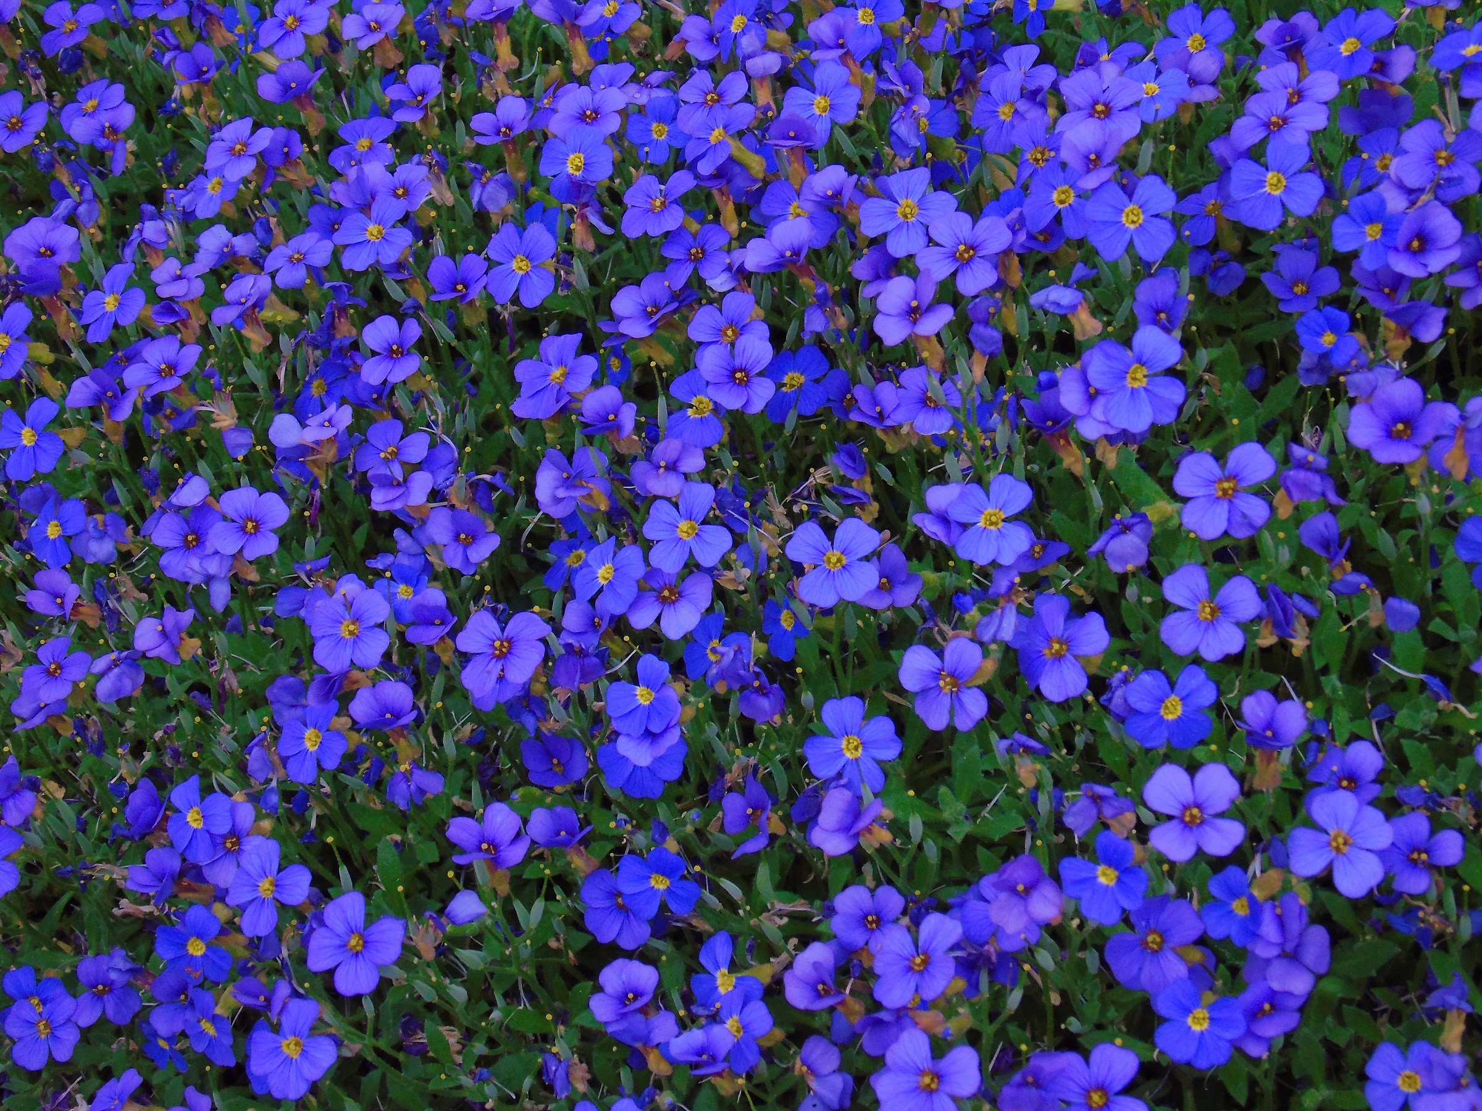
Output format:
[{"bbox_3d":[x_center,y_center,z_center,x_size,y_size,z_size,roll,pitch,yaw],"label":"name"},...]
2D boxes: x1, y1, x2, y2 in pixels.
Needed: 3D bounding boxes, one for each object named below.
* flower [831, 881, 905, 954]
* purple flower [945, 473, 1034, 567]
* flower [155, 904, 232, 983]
[{"bbox_3d":[0.028,0.080,0.586,0.016,0.007,0.017,0,60,6],"label":"flower"},{"bbox_3d":[0.058,-0.008,0.620,0.021,0.009,0.022,0,76,5],"label":"purple flower"},{"bbox_3d":[-0.123,0.087,0.596,0.017,0.007,0.018,0,71,-12],"label":"flower"}]

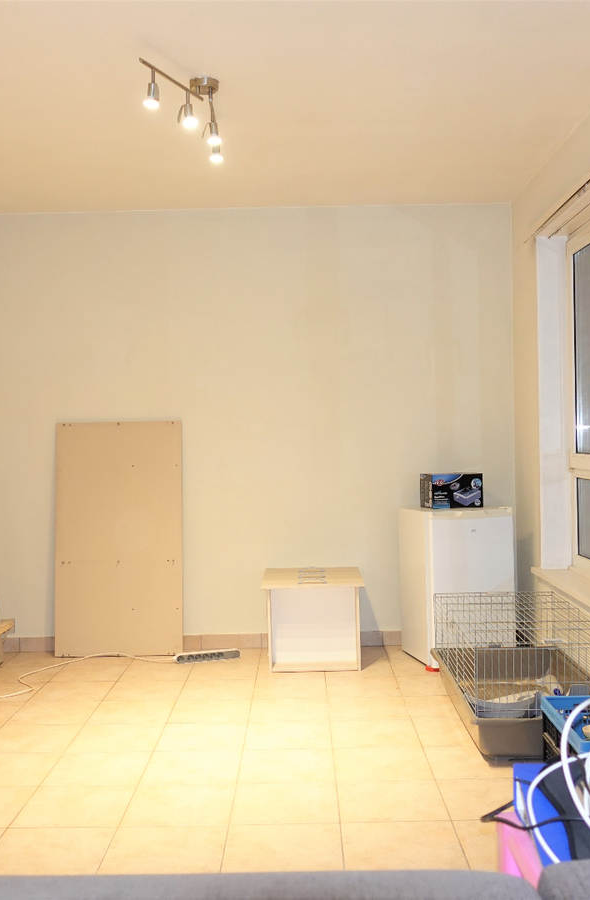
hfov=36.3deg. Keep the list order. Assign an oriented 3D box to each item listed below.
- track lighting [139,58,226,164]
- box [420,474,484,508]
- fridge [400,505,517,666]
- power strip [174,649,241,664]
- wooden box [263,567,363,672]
[{"bbox_3d":[-0.395,-1.268,3.345,0.157,0.218,0.780,-1,1,15],"label":"track lighting"},{"bbox_3d":[0.850,0.220,4.891,0.291,0.181,0.166,-1,1,-15],"label":"box"},{"bbox_3d":[0.876,0.728,4.870,0.466,0.814,0.432,-1,1,-15],"label":"fridge"},{"bbox_3d":[-0.478,1.134,4.974,0.353,0.055,0.043,-1,1,-16],"label":"power strip"},{"bbox_3d":[0.104,0.916,4.929,0.538,0.468,0.546,-1,1,0],"label":"wooden box"}]

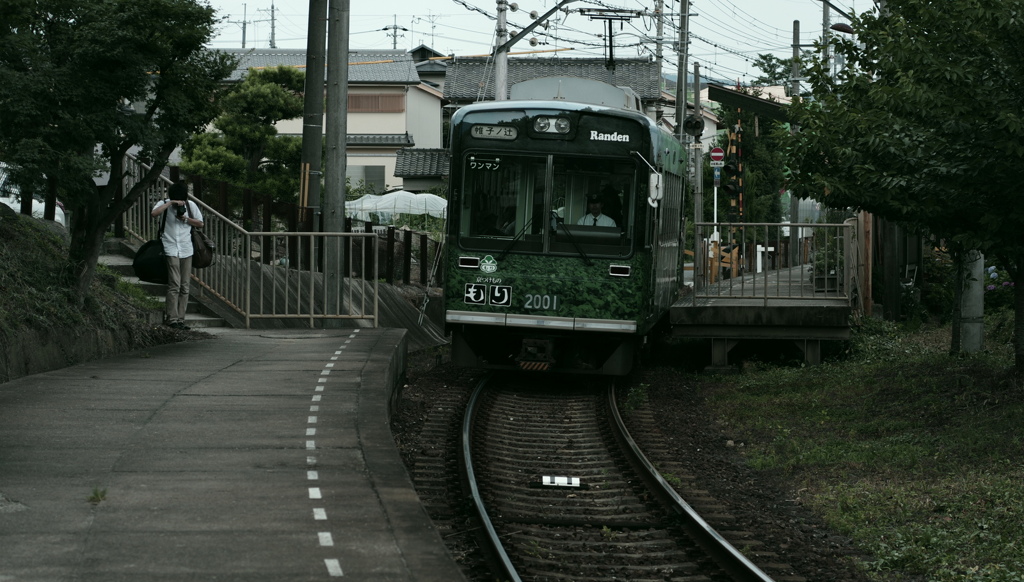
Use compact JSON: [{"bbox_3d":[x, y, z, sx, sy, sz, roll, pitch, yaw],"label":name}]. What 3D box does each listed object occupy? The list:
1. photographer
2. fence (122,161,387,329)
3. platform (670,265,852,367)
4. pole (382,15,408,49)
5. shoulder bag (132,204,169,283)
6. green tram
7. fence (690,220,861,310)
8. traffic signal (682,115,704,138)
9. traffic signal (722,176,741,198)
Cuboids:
[{"bbox_3d":[-3.855,-0.398,34.400,0.600,1.700,0.450,0,2,-6],"label":"photographer"},{"bbox_3d":[-3.249,-0.658,36.424,1.500,2.070,4.300,-1,2,-28],"label":"fence"},{"bbox_3d":[5.200,0.211,53.033,2.900,0.800,25.000,0,2,8],"label":"platform"},{"bbox_3d":[-8.796,-13.153,224.698,1.900,15.400,0.600,0,2,0],"label":"pole"},{"bbox_3d":[-4.179,-0.539,34.550,0.450,0.920,0.300,1,2,17],"label":"shoulder bag"},{"bbox_3d":[1.089,-1.106,43.606,2.480,3.700,15.000,3,2,5],"label":"green tram"},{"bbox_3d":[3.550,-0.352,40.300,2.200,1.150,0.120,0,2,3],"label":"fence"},{"bbox_3d":[4.458,-4.029,73.000,0.500,0.560,0.320,0,2,6],"label":"traffic signal"},{"bbox_3d":[6.040,-2.848,82.000,0.380,0.580,0.500,-1,2,-25],"label":"traffic signal"}]

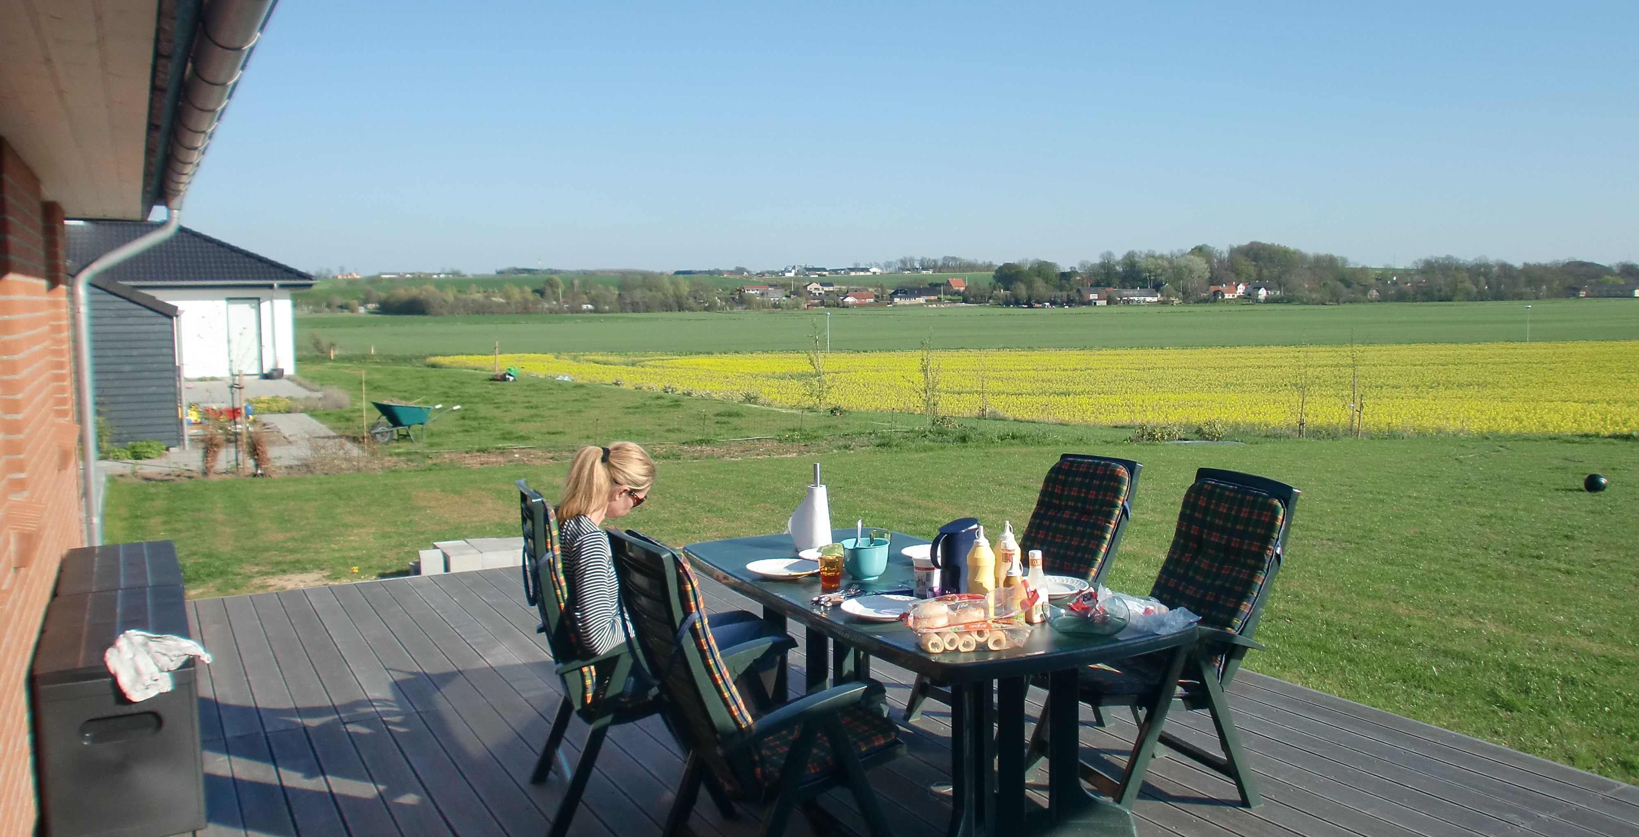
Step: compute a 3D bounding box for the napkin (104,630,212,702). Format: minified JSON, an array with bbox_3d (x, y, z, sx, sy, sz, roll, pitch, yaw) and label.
[{"bbox_3d":[-2.103,0.791,3.909,0.280,0.150,0.280,-4,6,-29],"label":"napkin"}]

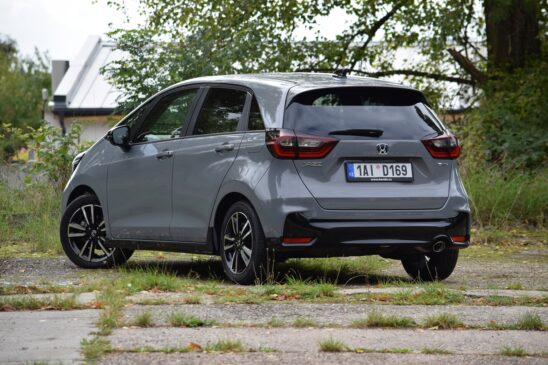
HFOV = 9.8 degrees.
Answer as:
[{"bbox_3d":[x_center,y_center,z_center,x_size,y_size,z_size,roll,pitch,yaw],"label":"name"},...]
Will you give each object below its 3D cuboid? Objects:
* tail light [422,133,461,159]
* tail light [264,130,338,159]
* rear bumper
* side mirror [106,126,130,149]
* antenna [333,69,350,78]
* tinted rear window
[{"bbox_3d":[1.156,-0.269,22.461,0.440,0.200,0.300,0,1,-27],"label":"tail light"},{"bbox_3d":[0.194,-0.263,21.968,0.440,0.200,0.300,0,1,-27],"label":"tail light"},{"bbox_3d":[0.705,0.345,22.164,1.640,0.330,0.350,0,1,-27],"label":"rear bumper"},{"bbox_3d":[-1.161,-0.336,23.857,0.200,0.190,0.120,0,1,-27],"label":"side mirror"},{"bbox_3d":[0.472,-0.764,22.606,0.065,0.070,0.180,0,1,-27],"label":"antenna"},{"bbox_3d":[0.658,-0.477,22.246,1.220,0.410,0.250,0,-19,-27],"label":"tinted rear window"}]

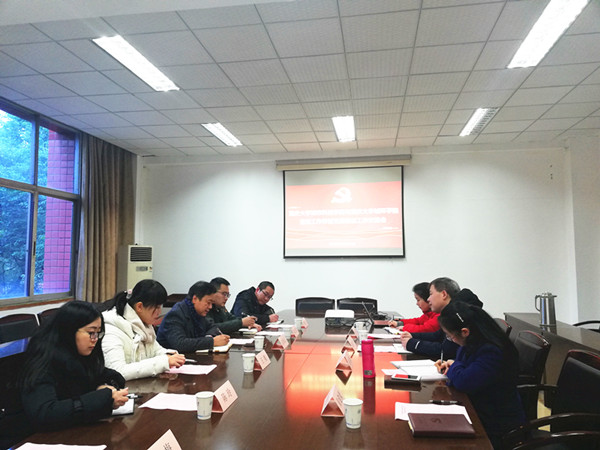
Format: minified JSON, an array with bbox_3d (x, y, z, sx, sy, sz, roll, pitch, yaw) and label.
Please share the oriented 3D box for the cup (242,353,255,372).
[{"bbox_3d":[-0.284,0.760,2.580,0.073,0.092,0.073,0,-4,0],"label":"cup"}]

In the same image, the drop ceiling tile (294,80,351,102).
[{"bbox_3d":[0.254,-1.481,5.168,0.600,0.020,0.612,-1,-4,9],"label":"drop ceiling tile"}]

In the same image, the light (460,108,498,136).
[{"bbox_3d":[2.415,-1.405,6.295,0.300,0.080,1.200,-1,-5,9],"label":"light"}]

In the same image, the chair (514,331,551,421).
[{"bbox_3d":[1.036,1.117,2.654,0.600,0.970,0.560,-1,-4,9],"label":"chair"}]

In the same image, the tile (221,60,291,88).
[{"bbox_3d":[-0.437,-1.515,4.647,0.600,0.020,0.612,-1,-4,9],"label":"tile"}]

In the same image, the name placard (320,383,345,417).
[{"bbox_3d":[0.142,0.715,1.927,0.092,0.080,0.200,-1,-4,7],"label":"name placard"}]

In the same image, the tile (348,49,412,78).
[{"bbox_3d":[0.752,-1.532,4.444,0.600,0.020,0.600,-1,-5,9],"label":"tile"}]

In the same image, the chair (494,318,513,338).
[{"bbox_3d":[1.363,1.179,3.830,0.600,0.910,0.550,-1,-4,9],"label":"chair"}]

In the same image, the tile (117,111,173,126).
[{"bbox_3d":[-2.001,-1.373,6.085,0.600,0.020,0.600,-1,-5,9],"label":"tile"}]

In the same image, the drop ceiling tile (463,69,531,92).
[{"bbox_3d":[2.031,-1.502,4.840,0.600,0.020,0.600,-1,-5,9],"label":"drop ceiling tile"}]

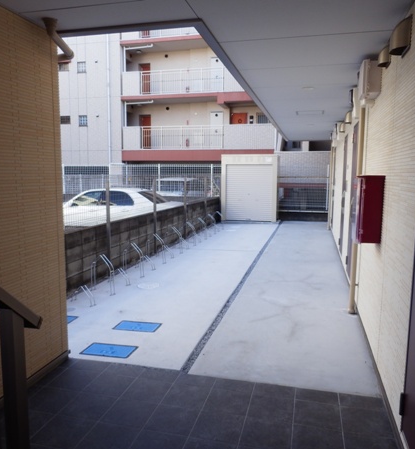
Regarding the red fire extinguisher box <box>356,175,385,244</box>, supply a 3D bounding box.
[{"bbox_3d":[1.303,-0.125,3.358,0.185,0.535,0.280,2,7,14],"label":"red fire extinguisher box"}]

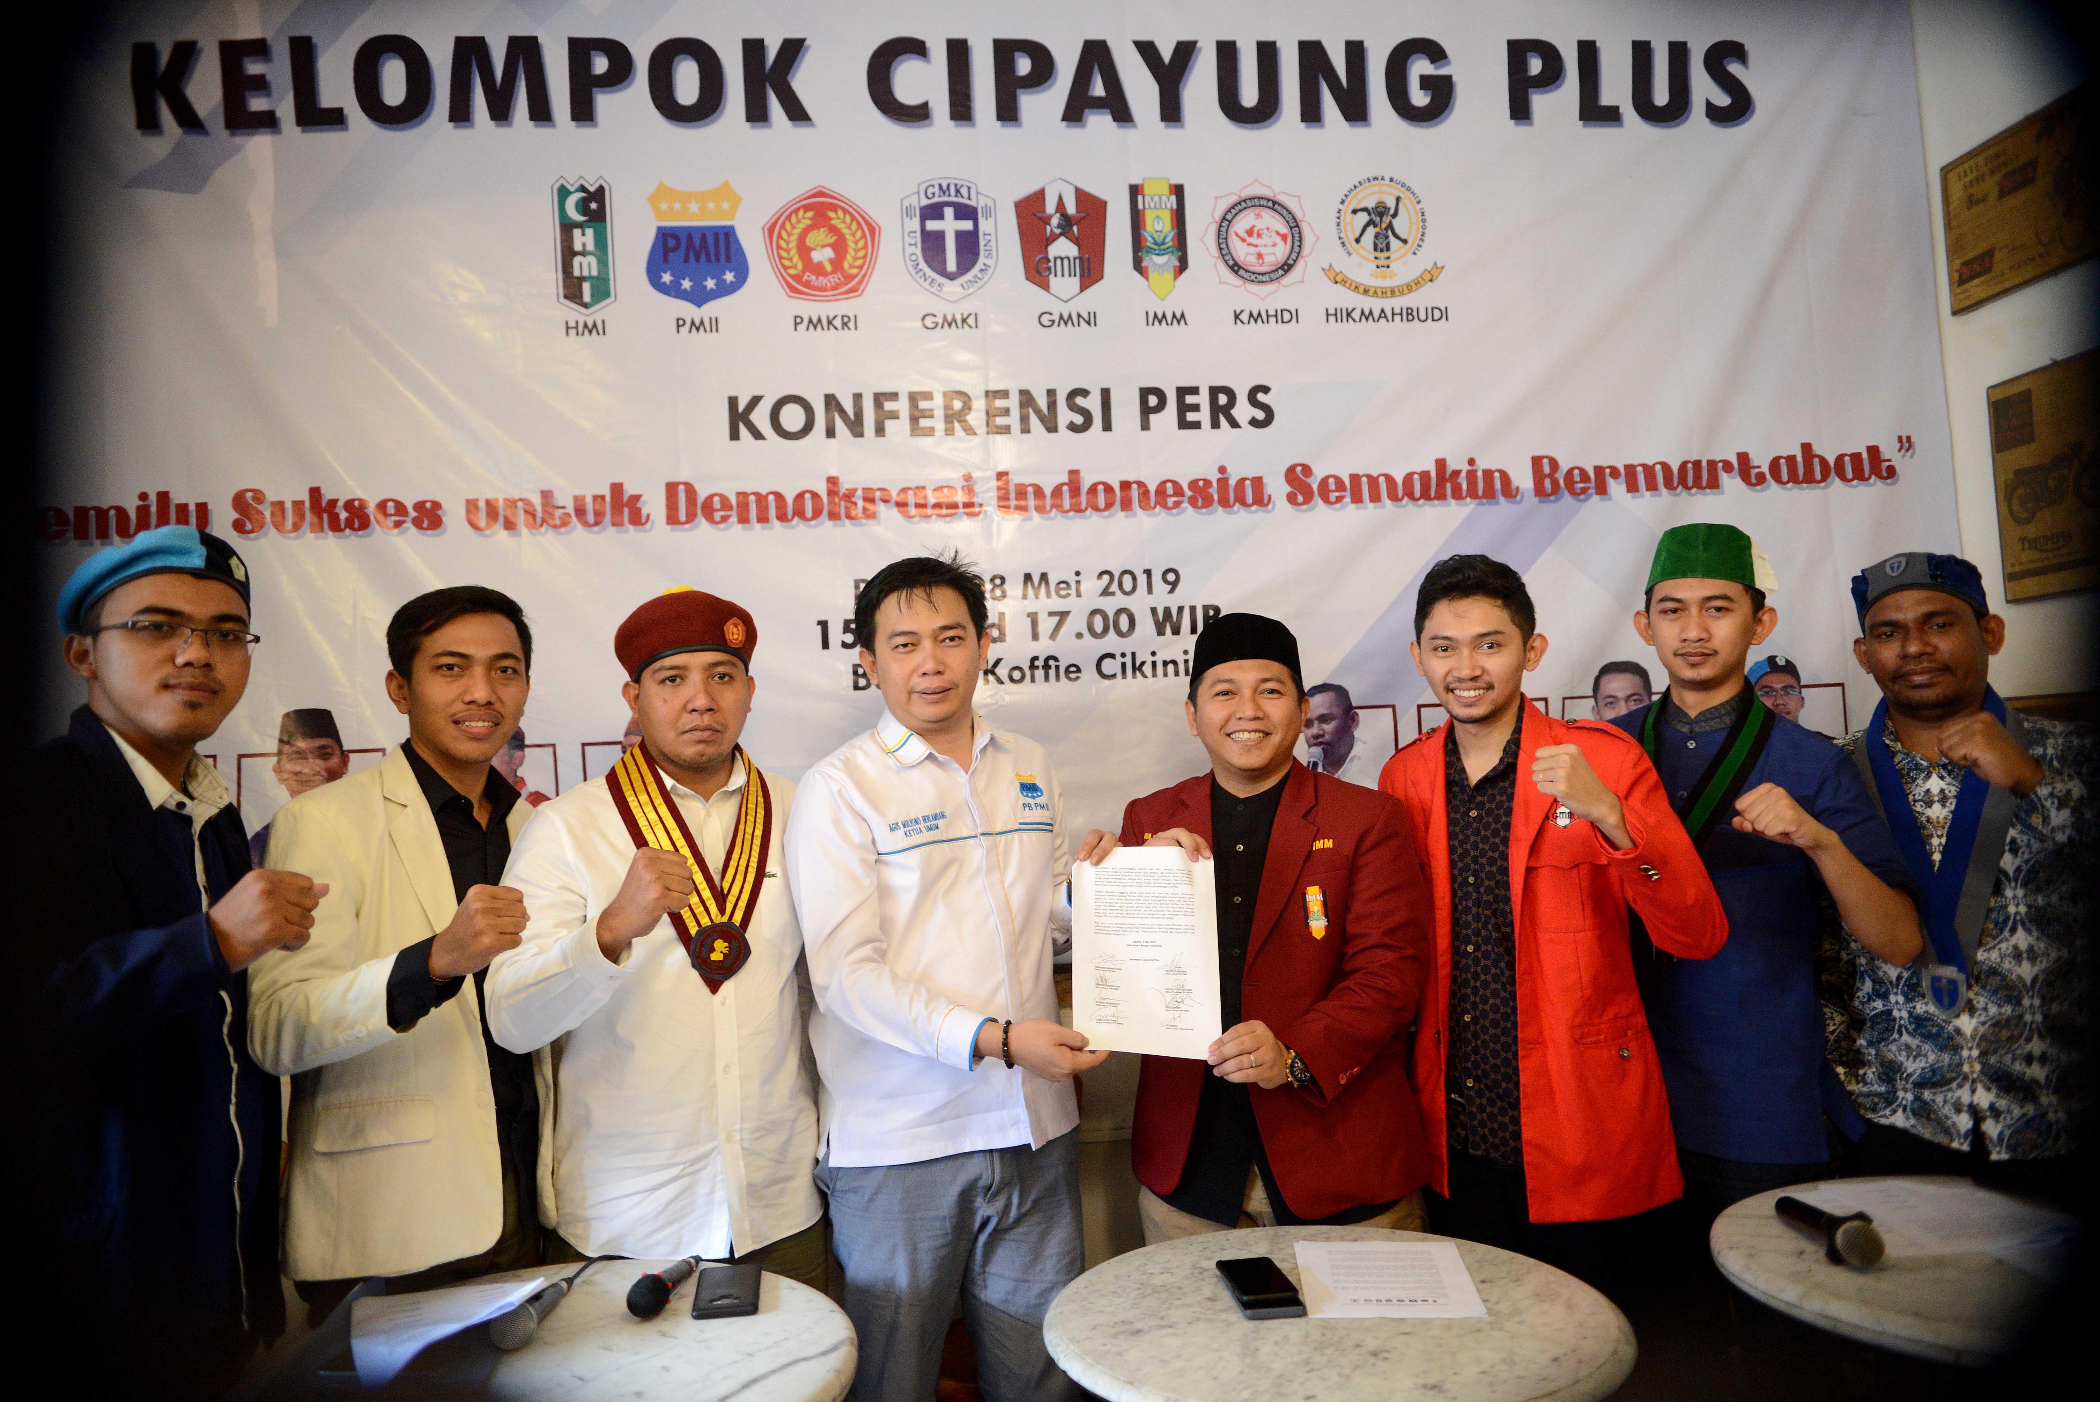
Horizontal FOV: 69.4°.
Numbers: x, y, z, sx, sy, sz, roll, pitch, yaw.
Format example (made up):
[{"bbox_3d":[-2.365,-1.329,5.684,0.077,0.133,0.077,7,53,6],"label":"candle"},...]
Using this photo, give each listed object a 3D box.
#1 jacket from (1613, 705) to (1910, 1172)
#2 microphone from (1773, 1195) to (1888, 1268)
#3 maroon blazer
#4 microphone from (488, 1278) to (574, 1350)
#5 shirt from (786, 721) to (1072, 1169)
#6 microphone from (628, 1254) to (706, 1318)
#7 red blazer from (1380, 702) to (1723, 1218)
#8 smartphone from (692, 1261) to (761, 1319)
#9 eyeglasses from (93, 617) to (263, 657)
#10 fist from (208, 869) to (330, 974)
[{"bbox_3d":[1.045,0.345,2.320,0.470,0.680,0.310,-3,-2,29],"label":"jacket"},{"bbox_3d":[0.944,0.641,1.851,0.056,0.055,0.228,-2,-6,1],"label":"microphone"},{"bbox_3d":[0.335,0.425,2.210,0.480,0.660,0.310,-2,-2,13],"label":"maroon blazer"},{"bbox_3d":[-0.603,0.722,1.800,0.052,0.052,0.180,-2,-6,3],"label":"microphone"},{"bbox_3d":[-0.170,0.340,2.180,0.430,0.655,0.320,-1,-2,-23],"label":"shirt"},{"bbox_3d":[-0.466,0.707,1.855,0.052,0.052,0.191,-3,-7,8],"label":"microphone"},{"bbox_3d":[0.730,0.388,2.200,0.490,0.740,0.320,-2,-2,19],"label":"red blazer"},{"bbox_3d":[-0.399,0.736,1.885,0.077,0.011,0.155,-1,-2,-9],"label":"smartphone"},{"bbox_3d":[-1.015,-0.060,1.754,0.140,0.042,0.140,-4,-7,37],"label":"eyeglasses"},{"bbox_3d":[-0.782,0.217,1.520,0.085,0.095,0.105,1,-3,-45],"label":"fist"}]

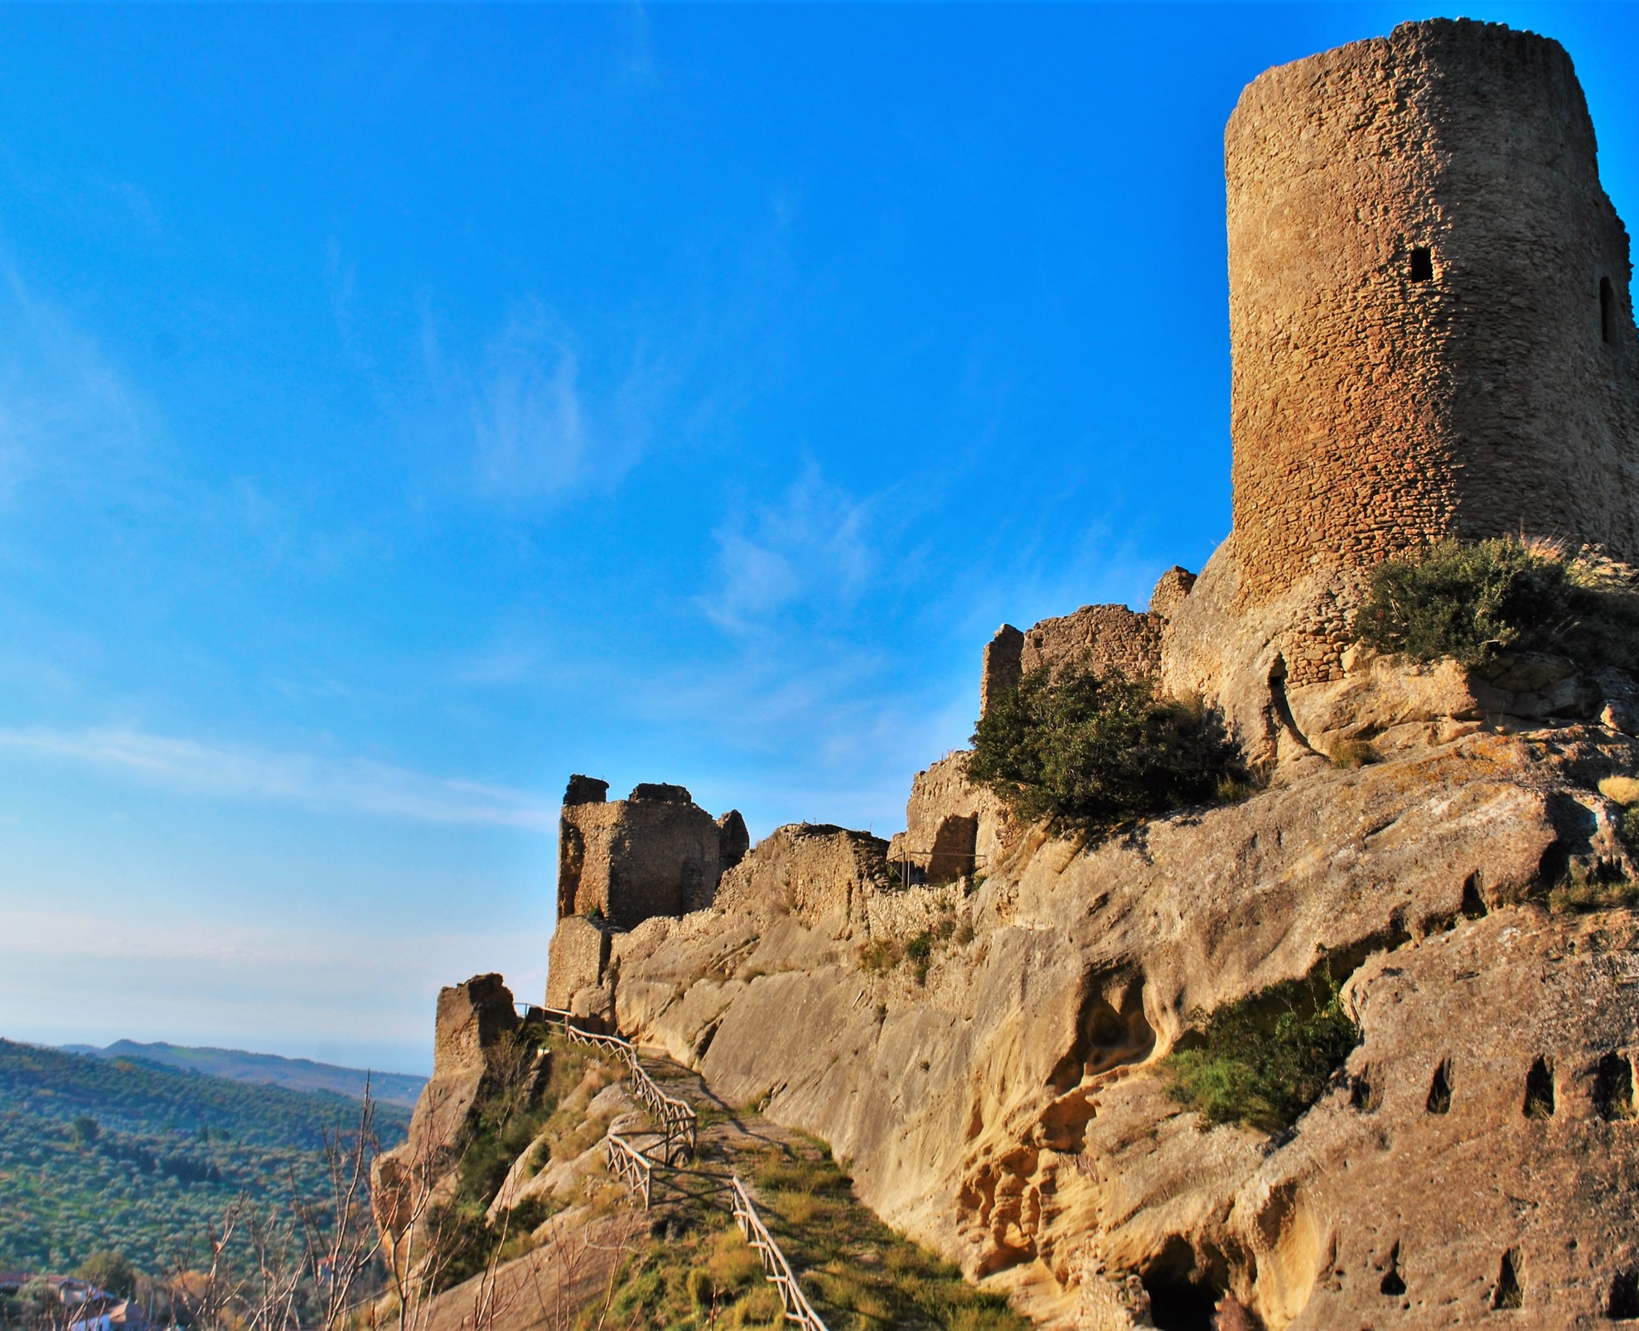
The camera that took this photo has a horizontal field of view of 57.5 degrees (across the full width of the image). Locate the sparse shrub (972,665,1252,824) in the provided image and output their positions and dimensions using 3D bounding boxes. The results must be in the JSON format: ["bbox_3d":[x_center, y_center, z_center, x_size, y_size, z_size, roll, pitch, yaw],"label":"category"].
[{"bbox_3d":[7.045,1.974,36.500,6.500,3.700,4.500,-2,-14,11],"label":"sparse shrub"}]

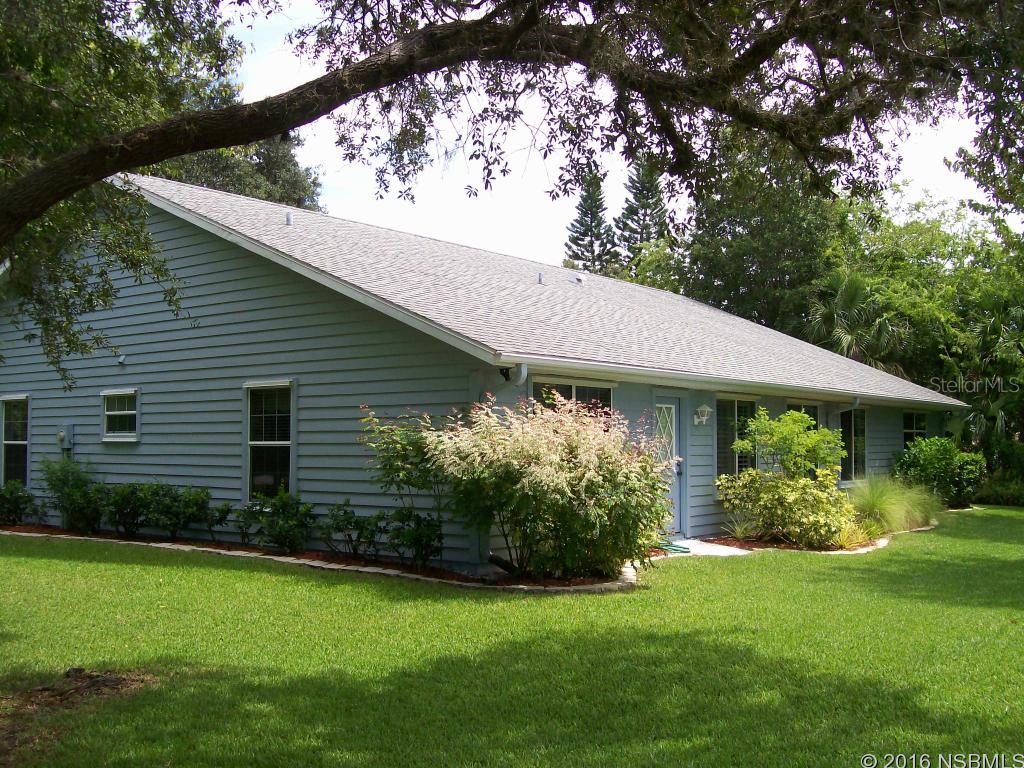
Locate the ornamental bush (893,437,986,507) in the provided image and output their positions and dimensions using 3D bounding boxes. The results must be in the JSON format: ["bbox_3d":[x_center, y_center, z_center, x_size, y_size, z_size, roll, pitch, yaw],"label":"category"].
[{"bbox_3d":[9.900,2.050,24.700,1.850,1.650,2.200,-2,-4,38],"label":"ornamental bush"}]

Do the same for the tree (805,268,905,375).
[{"bbox_3d":[10.600,-0.080,32.550,3.200,6.800,3.200,-2,-4,38],"label":"tree"}]

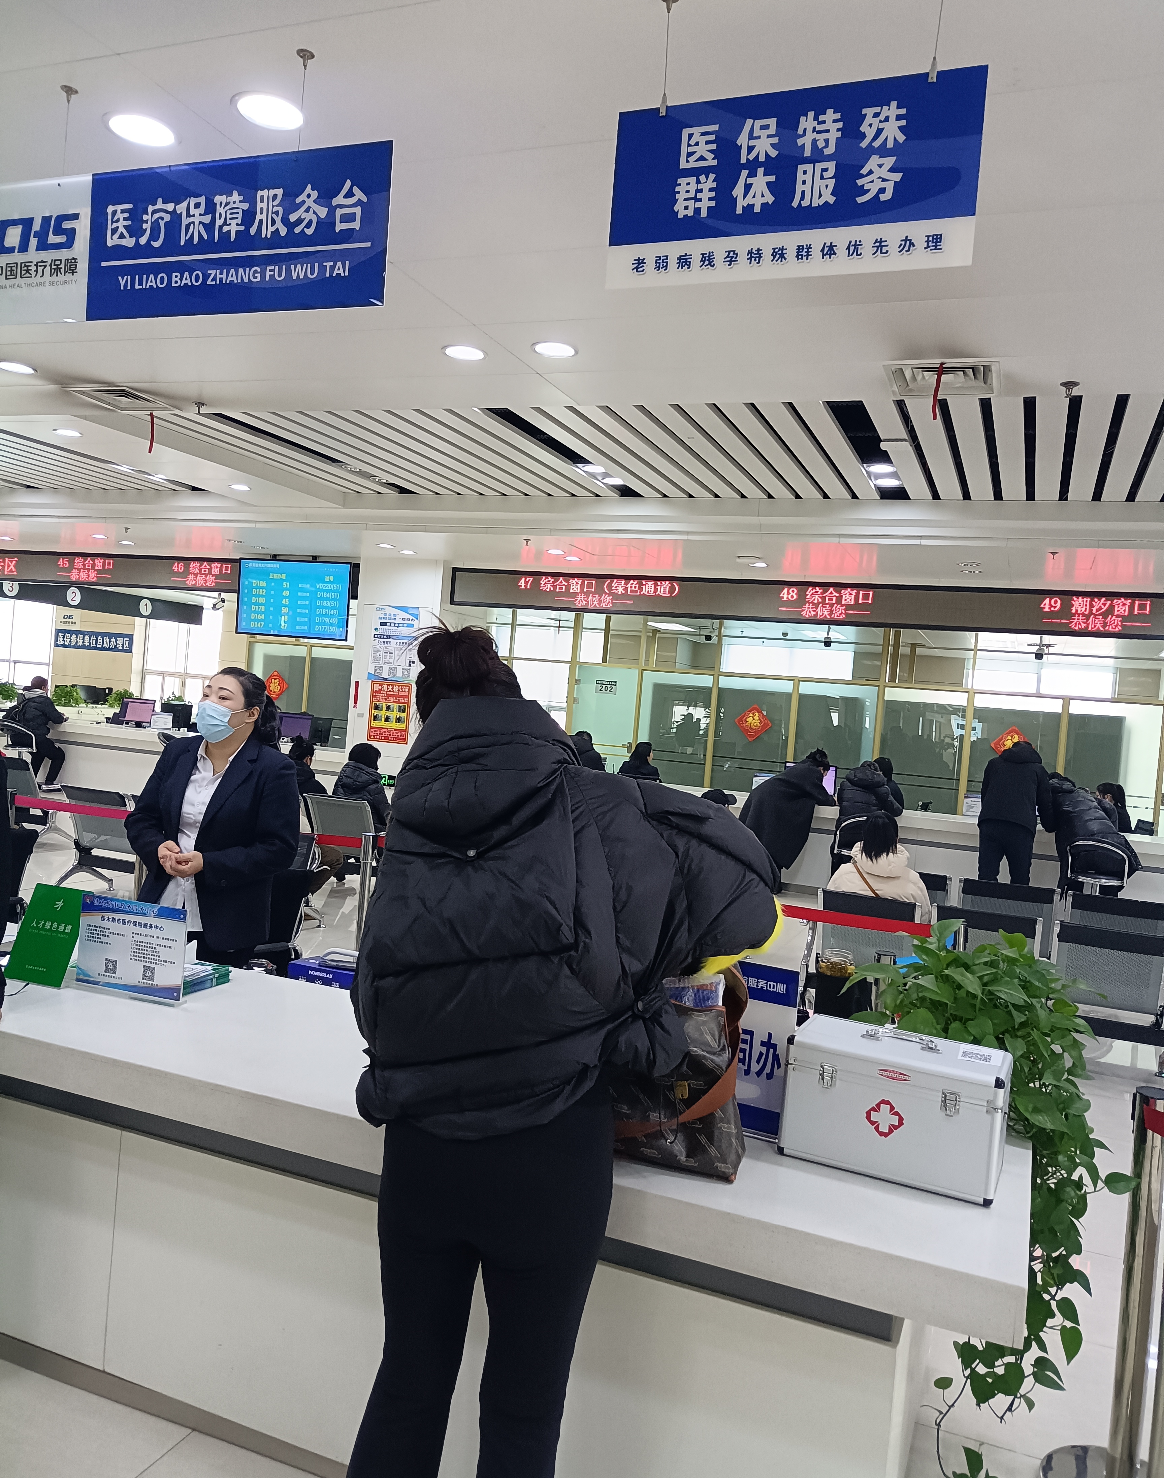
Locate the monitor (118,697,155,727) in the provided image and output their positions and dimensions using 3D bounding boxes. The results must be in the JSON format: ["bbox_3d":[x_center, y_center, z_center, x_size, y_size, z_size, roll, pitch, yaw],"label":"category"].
[{"bbox_3d":[-5.447,-0.310,14.287,0.500,0.351,0.190,5,1,22],"label":"monitor"}]

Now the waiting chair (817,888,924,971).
[{"bbox_3d":[1.442,1.117,5.812,0.500,0.750,0.640,6,1,21],"label":"waiting chair"}]

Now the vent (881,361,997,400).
[{"bbox_3d":[1.404,-1.381,4.507,0.420,0.040,0.440,6,1,21],"label":"vent"}]

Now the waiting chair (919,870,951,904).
[{"bbox_3d":[1.940,1.132,7.067,0.520,0.750,0.640,6,1,21],"label":"waiting chair"}]

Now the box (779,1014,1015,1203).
[{"bbox_3d":[0.559,0.644,2.071,0.360,0.216,0.185,6,1,25],"label":"box"}]

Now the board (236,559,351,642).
[{"bbox_3d":[-3.110,-1.505,12.581,1.450,0.830,0.080,5,4,21],"label":"board"}]

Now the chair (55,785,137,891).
[{"bbox_3d":[-2.994,0.685,7.560,0.530,0.750,0.640,6,1,21],"label":"chair"}]

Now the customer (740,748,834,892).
[{"bbox_3d":[1.940,0.787,10.967,0.800,1.430,0.550,4,1,-19],"label":"customer"}]

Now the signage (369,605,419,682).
[{"bbox_3d":[-1.886,-0.948,11.697,0.530,0.745,0.015,6,1,21],"label":"signage"}]

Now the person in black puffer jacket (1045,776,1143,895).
[{"bbox_3d":[4.239,1.035,9.739,0.600,1.360,0.850,5,1,4],"label":"person in black puffer jacket"}]

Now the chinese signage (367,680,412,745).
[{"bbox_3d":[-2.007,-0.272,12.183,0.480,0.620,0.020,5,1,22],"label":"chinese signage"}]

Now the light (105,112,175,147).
[{"bbox_3d":[-1.115,-1.543,2.954,0.178,0.030,0.178,5,1,21],"label":"light"}]

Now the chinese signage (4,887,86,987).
[{"bbox_3d":[-1.264,0.468,2.802,0.160,0.215,0.150,5,1,16],"label":"chinese signage"}]

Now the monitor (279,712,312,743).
[{"bbox_3d":[-3.284,-0.122,13.423,0.480,0.341,0.190,5,1,22],"label":"monitor"}]

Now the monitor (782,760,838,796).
[{"bbox_3d":[2.239,0.443,11.465,0.510,0.380,0.160,5,1,21],"label":"monitor"}]

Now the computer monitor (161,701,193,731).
[{"bbox_3d":[-4.886,-0.254,14.063,0.490,0.325,0.190,5,1,22],"label":"computer monitor"}]

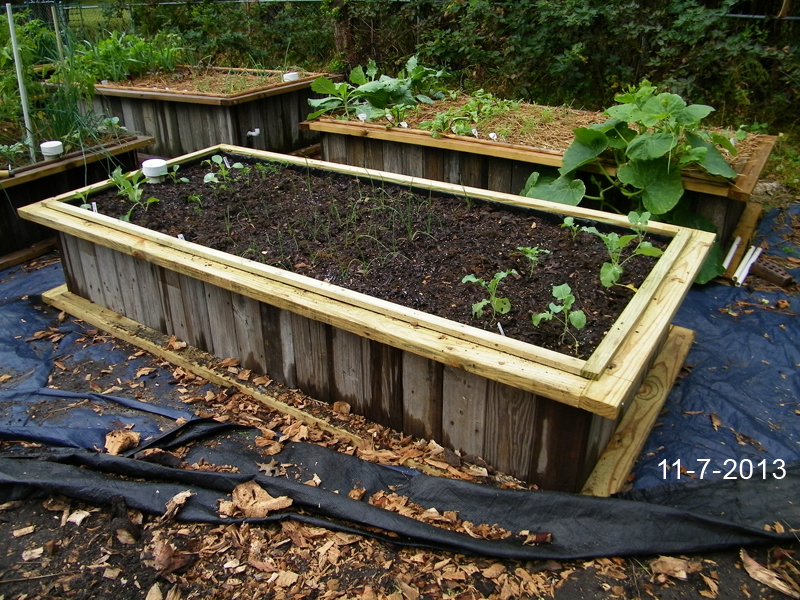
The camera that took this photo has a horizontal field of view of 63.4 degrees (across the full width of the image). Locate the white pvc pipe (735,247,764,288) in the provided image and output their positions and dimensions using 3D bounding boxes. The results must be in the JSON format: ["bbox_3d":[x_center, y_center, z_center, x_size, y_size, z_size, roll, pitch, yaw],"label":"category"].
[{"bbox_3d":[1.725,-0.177,3.210,0.070,0.035,0.473,19,34,32],"label":"white pvc pipe"}]

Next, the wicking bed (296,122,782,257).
[{"bbox_3d":[0.776,-0.862,4.023,2.599,0.465,1.192,16,33,29],"label":"wicking bed"}]

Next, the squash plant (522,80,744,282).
[{"bbox_3d":[1.157,-0.600,3.154,0.870,0.780,0.700,16,33,29],"label":"squash plant"}]

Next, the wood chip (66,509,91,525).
[{"bbox_3d":[-0.865,0.582,1.739,0.048,0.017,0.040,9,29,18],"label":"wood chip"}]

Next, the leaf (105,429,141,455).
[{"bbox_3d":[-0.903,0.460,2.105,0.110,0.045,0.085,0,28,1],"label":"leaf"}]

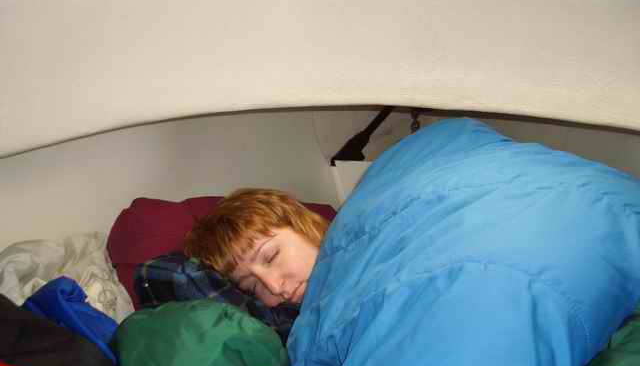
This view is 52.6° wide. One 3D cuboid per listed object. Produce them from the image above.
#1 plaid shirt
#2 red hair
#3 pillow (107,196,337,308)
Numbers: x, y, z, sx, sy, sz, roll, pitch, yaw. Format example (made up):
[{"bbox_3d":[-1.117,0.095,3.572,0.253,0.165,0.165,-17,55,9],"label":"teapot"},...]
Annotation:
[{"bbox_3d":[-0.184,0.196,1.140,0.290,0.130,0.210,2,15,6],"label":"plaid shirt"},{"bbox_3d":[-0.117,0.097,1.190,0.210,0.180,0.200,35,23,-15],"label":"red hair"},{"bbox_3d":[-0.186,0.131,1.290,0.480,0.180,0.320,0,15,0],"label":"pillow"}]

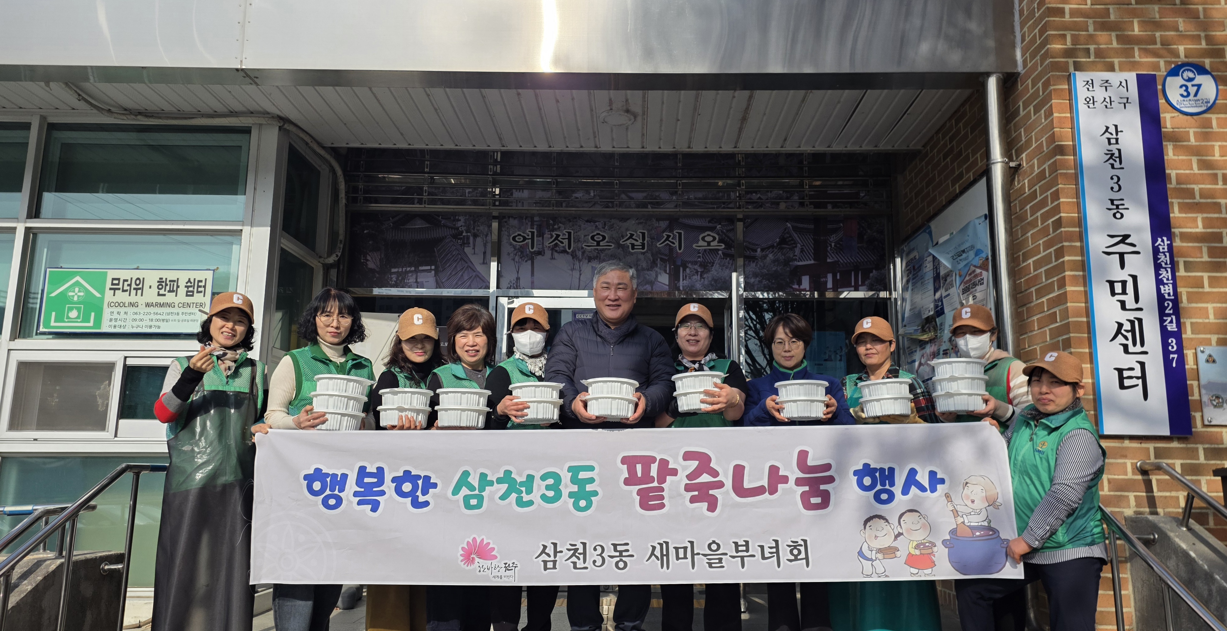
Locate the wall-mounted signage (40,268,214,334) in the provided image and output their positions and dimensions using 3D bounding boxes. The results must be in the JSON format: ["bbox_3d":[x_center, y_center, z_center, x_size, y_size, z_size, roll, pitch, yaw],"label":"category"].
[{"bbox_3d":[-2.714,-0.077,4.565,0.950,0.365,0.030,0,-9,1],"label":"wall-mounted signage"}]

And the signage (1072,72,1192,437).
[{"bbox_3d":[2.274,-0.294,3.607,0.384,1.630,0.040,0,-9,1],"label":"signage"}]

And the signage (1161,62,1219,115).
[{"bbox_3d":[2.639,-1.030,3.733,0.248,0.250,0.020,0,-9,1],"label":"signage"}]

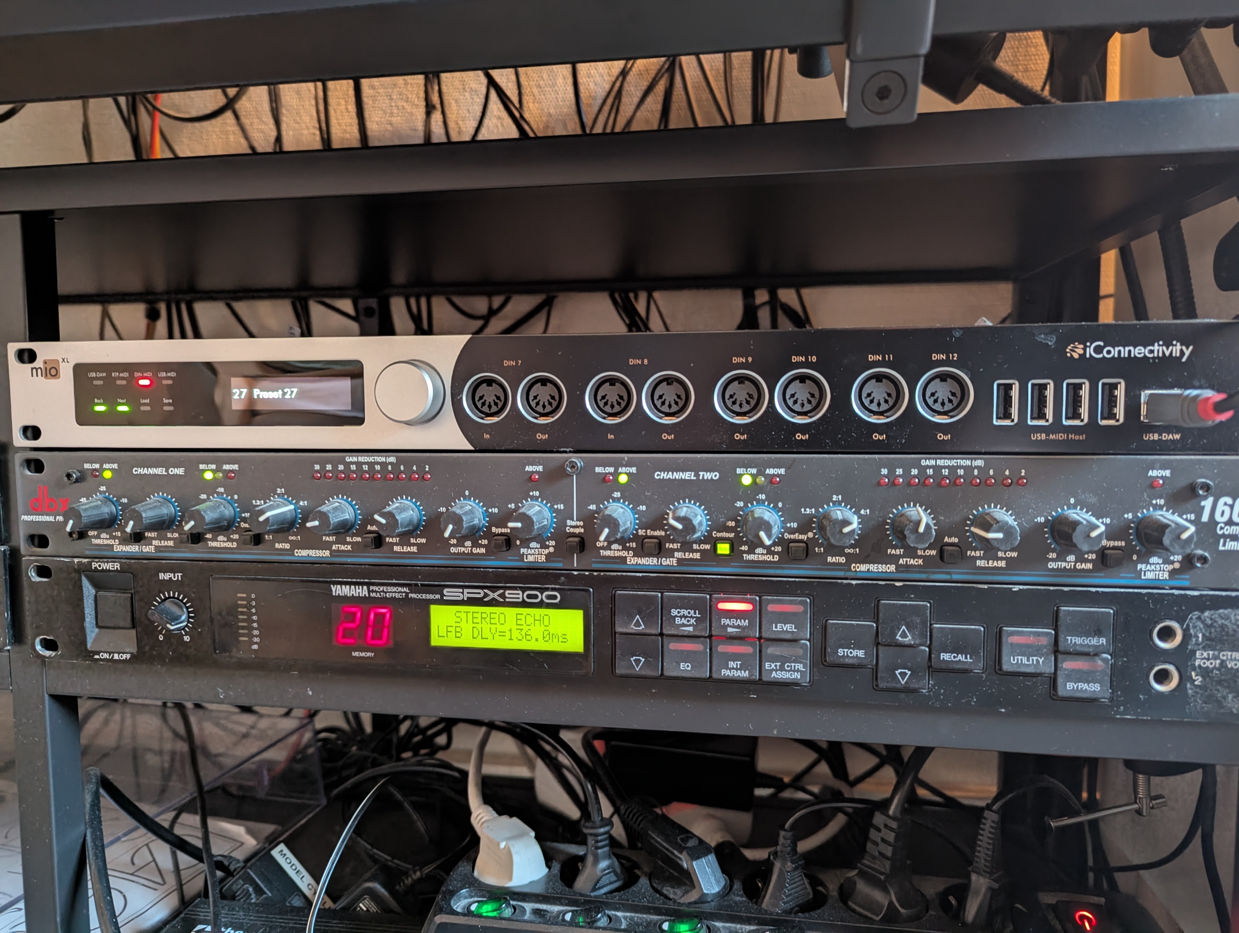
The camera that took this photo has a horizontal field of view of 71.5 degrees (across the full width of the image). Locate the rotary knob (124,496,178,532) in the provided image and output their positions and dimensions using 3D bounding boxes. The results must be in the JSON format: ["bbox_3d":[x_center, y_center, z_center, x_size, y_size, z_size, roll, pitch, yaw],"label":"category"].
[{"bbox_3d":[-0.190,0.020,0.345,0.014,0.014,0.015,0,5,10],"label":"rotary knob"}]

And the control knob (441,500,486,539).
[{"bbox_3d":[-0.060,0.021,0.322,0.013,0.013,0.016,0,5,10],"label":"control knob"}]

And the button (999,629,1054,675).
[{"bbox_3d":[0.141,0.063,0.297,0.017,0.015,0.003,0,5,10],"label":"button"}]

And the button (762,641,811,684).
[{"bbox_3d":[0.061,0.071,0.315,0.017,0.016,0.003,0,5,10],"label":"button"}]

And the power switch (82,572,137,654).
[{"bbox_3d":[-0.210,0.060,0.357,0.023,0.033,0.006,0,5,10],"label":"power switch"}]

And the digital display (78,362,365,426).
[{"bbox_3d":[-0.161,-0.029,0.345,0.127,0.026,0.004,0,5,10],"label":"digital display"}]

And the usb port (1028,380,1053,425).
[{"bbox_3d":[0.144,-0.022,0.296,0.008,0.015,0.009,0,5,10],"label":"usb port"}]

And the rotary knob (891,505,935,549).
[{"bbox_3d":[0.102,0.022,0.296,0.014,0.014,0.015,0,5,10],"label":"rotary knob"}]

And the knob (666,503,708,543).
[{"bbox_3d":[0.024,0.021,0.308,0.013,0.013,0.016,0,5,10],"label":"knob"}]

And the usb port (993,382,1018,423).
[{"bbox_3d":[0.131,-0.022,0.294,0.008,0.015,0.010,0,5,10],"label":"usb port"}]

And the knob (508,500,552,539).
[{"bbox_3d":[-0.034,0.021,0.319,0.014,0.014,0.015,0,5,10],"label":"knob"}]

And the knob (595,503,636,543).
[{"bbox_3d":[-0.002,0.021,0.308,0.013,0.013,0.016,0,5,10],"label":"knob"}]

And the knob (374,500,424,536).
[{"bbox_3d":[-0.085,0.021,0.328,0.014,0.014,0.015,0,5,10],"label":"knob"}]

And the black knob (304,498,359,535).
[{"bbox_3d":[-0.111,0.021,0.331,0.014,0.014,0.015,0,5,10],"label":"black knob"}]

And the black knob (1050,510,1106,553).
[{"bbox_3d":[0.153,0.022,0.285,0.013,0.013,0.016,0,5,10],"label":"black knob"}]

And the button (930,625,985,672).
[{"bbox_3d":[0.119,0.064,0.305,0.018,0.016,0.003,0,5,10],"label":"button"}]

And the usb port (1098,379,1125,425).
[{"bbox_3d":[0.166,-0.022,0.293,0.008,0.015,0.008,0,5,10],"label":"usb port"}]

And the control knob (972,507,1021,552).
[{"bbox_3d":[0.128,0.022,0.289,0.014,0.014,0.015,0,5,10],"label":"control knob"}]

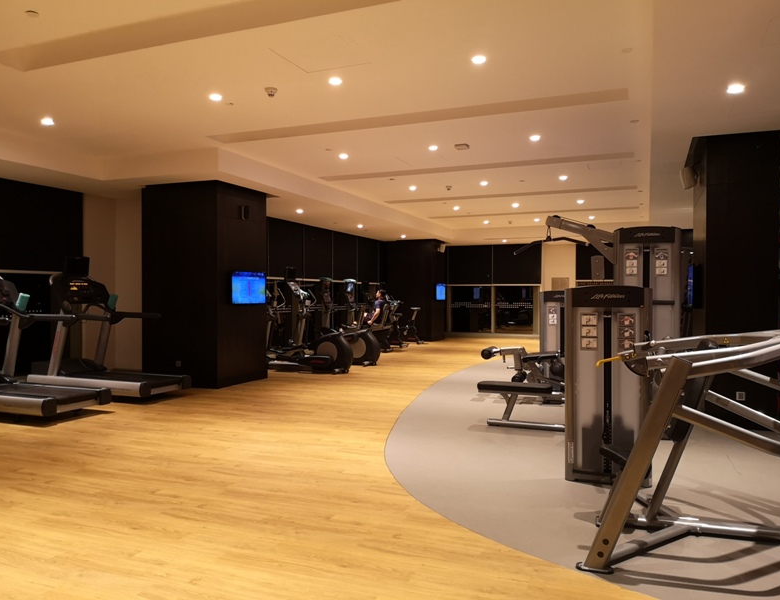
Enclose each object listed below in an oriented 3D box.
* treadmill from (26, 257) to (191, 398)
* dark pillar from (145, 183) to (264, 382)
[{"bbox_3d":[-3.743,0.318,8.345,2.100,1.860,0.887,0,0,21],"label":"treadmill"},{"bbox_3d":[-2.812,-0.223,9.586,1.350,2.931,1.280,0,0,21],"label":"dark pillar"}]

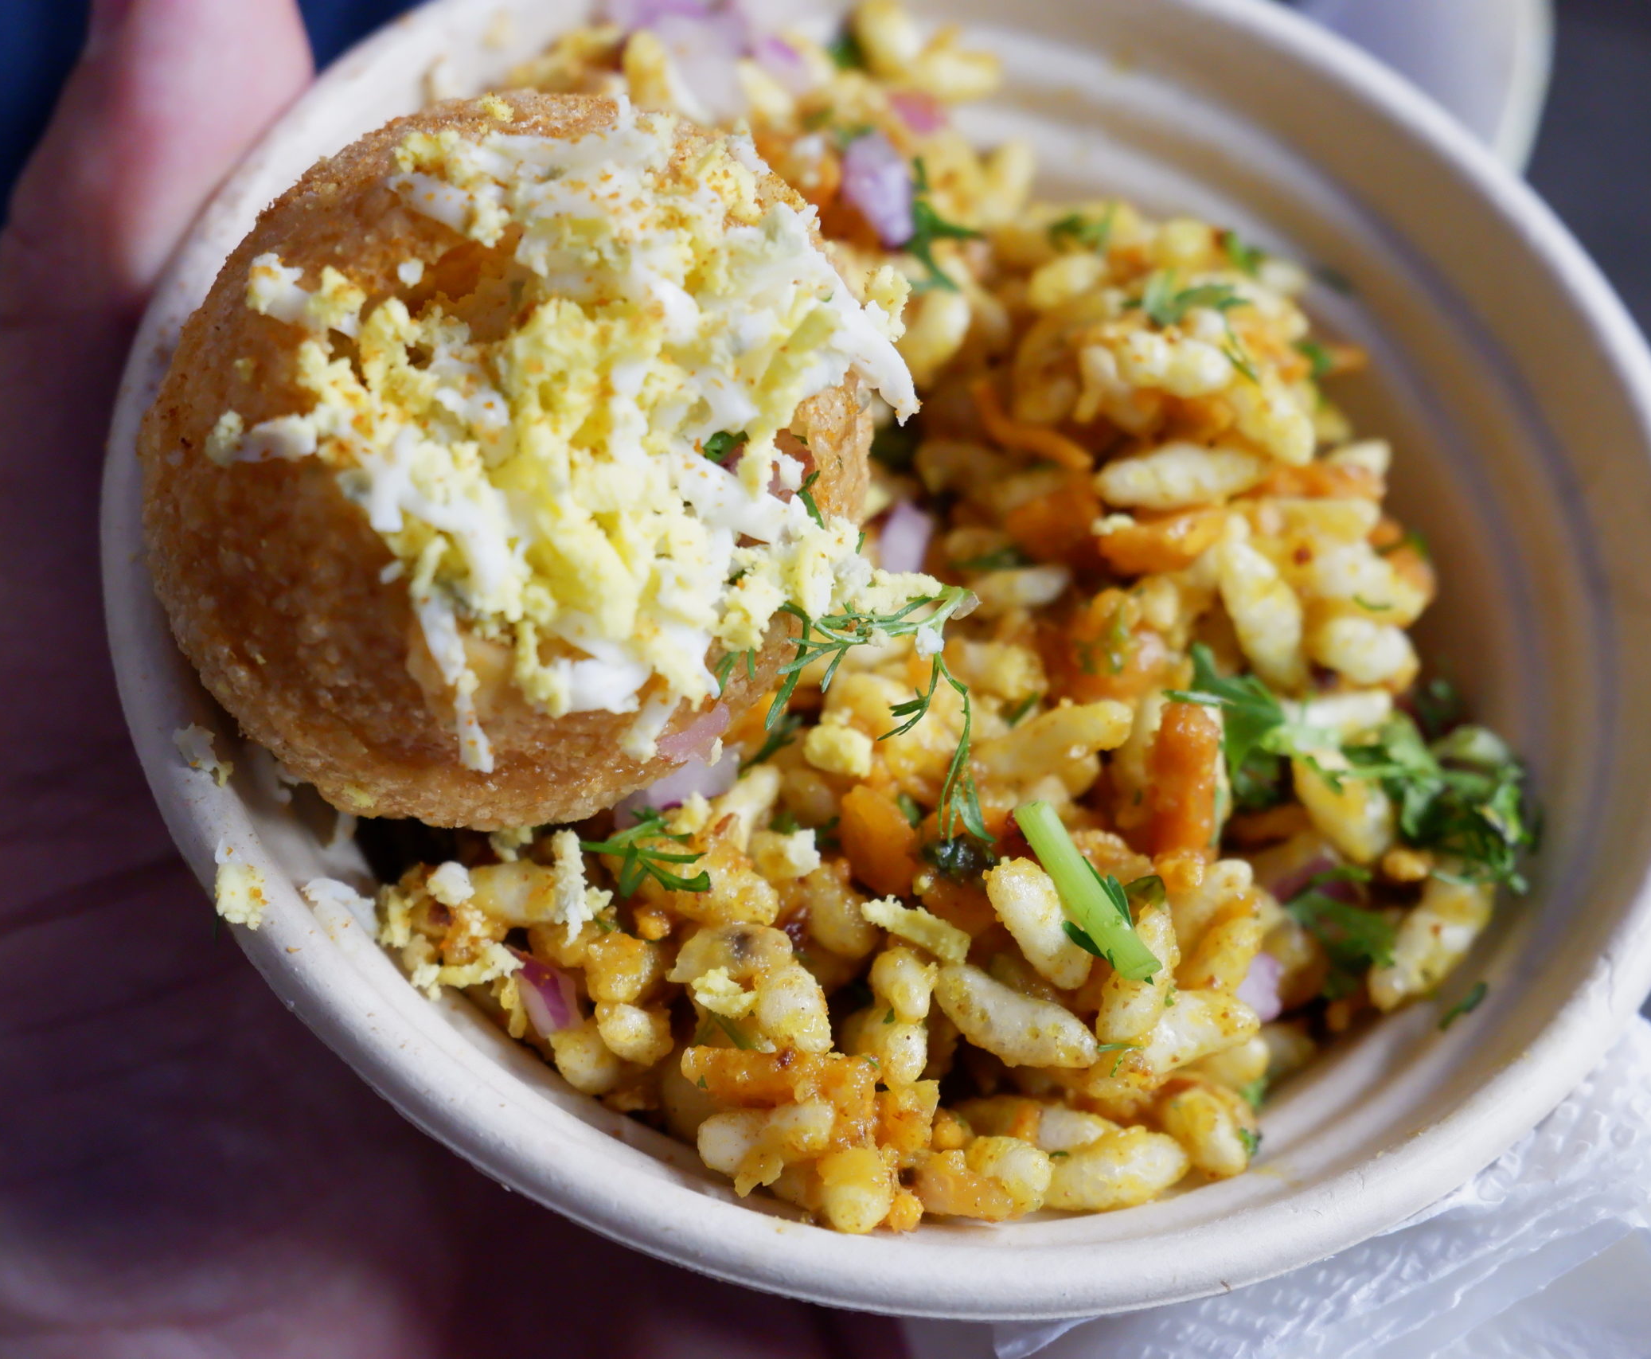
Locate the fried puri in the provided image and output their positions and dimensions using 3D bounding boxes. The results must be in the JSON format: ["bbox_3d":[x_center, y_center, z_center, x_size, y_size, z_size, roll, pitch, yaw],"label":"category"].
[{"bbox_3d":[-0.022,-0.015,0.226,0.051,0.047,0.051,0,71,-13],"label":"fried puri"}]

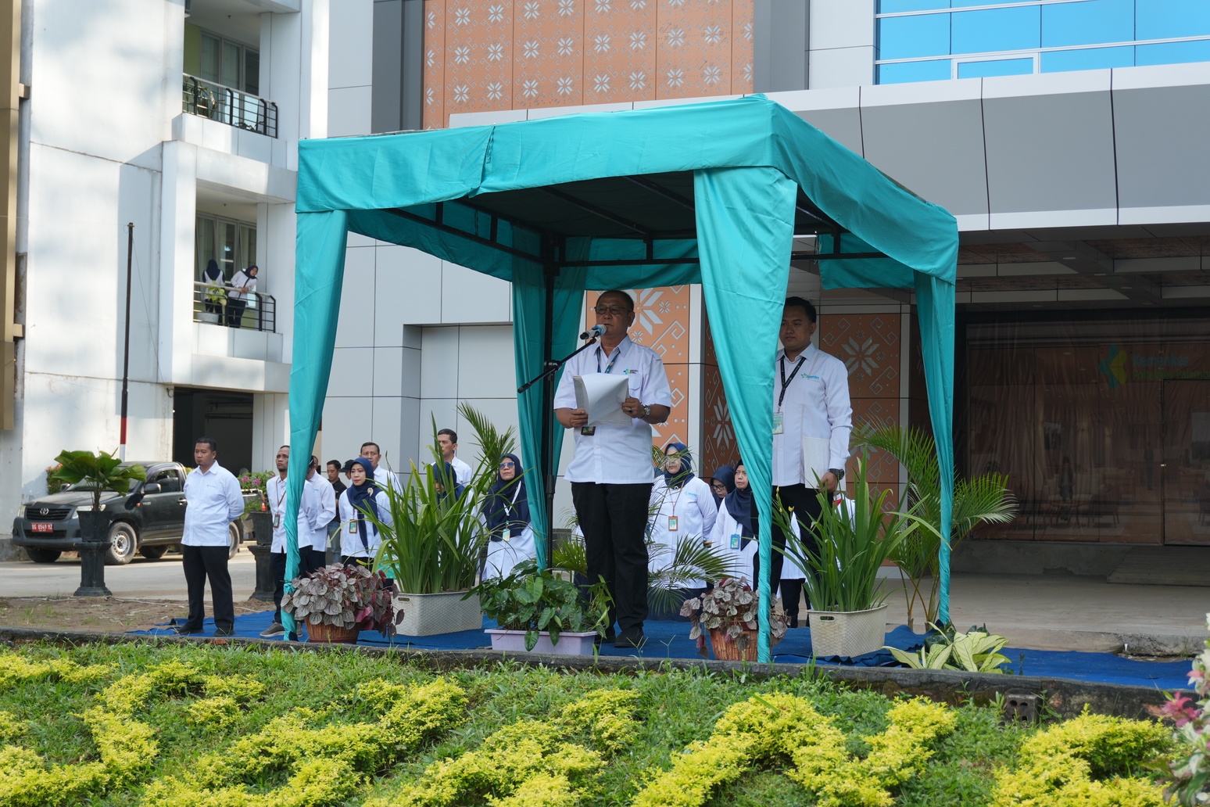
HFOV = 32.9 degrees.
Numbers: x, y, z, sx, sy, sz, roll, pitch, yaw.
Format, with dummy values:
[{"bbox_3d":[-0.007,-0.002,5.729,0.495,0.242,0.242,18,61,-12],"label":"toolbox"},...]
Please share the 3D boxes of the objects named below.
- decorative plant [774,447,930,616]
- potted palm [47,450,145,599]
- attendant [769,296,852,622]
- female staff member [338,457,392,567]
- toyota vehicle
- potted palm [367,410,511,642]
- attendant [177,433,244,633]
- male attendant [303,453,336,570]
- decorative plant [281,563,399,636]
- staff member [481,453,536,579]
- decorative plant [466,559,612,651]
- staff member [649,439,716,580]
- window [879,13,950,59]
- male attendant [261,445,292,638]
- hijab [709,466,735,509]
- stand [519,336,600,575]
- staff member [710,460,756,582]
[{"bbox_3d":[1.169,0.604,9.550,0.710,0.760,0.600,1,-2,-7],"label":"decorative plant"},{"bbox_3d":[-5.875,1.380,23.669,1.080,1.690,1.050,1,-2,0],"label":"potted palm"},{"bbox_3d":[0.969,0.320,10.219,0.560,1.710,0.380,0,-2,22],"label":"attendant"},{"bbox_3d":[-2.091,1.260,17.963,0.450,1.570,0.290,0,-2,26],"label":"female staff member"},{"bbox_3d":[-7.845,1.810,34.668,1.800,1.700,4.900,0,-2,22],"label":"toyota vehicle"},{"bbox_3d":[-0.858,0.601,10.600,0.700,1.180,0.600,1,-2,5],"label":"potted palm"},{"bbox_3d":[-3.439,1.145,17.769,0.560,1.700,0.420,0,-2,30],"label":"attendant"},{"bbox_3d":[-2.664,1.255,18.664,0.460,1.620,0.300,0,-3,28],"label":"male attendant"},{"bbox_3d":[-1.278,0.955,9.950,0.540,0.350,0.480,0,-2,8],"label":"decorative plant"},{"bbox_3d":[-0.845,1.231,17.971,0.500,1.600,0.380,0,-2,27],"label":"staff member"},{"bbox_3d":[-0.312,0.933,9.450,0.620,0.450,0.380,0,-2,18],"label":"decorative plant"},{"bbox_3d":[0.553,1.097,15.171,0.530,1.620,0.400,0,-2,25],"label":"staff member"},{"bbox_3d":[4.537,-5.365,30.000,1.040,0.630,0.070,0,-2,24],"label":"window"},{"bbox_3d":[-2.763,1.201,17.965,0.460,1.670,0.310,-1,-3,30],"label":"male attendant"},{"bbox_3d":[0.930,0.682,15.992,0.280,0.420,0.300,-1,-3,35],"label":"hijab"},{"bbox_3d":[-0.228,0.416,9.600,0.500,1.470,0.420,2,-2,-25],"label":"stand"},{"bbox_3d":[1.083,1.241,16.365,0.470,1.570,0.310,0,-2,22],"label":"staff member"}]

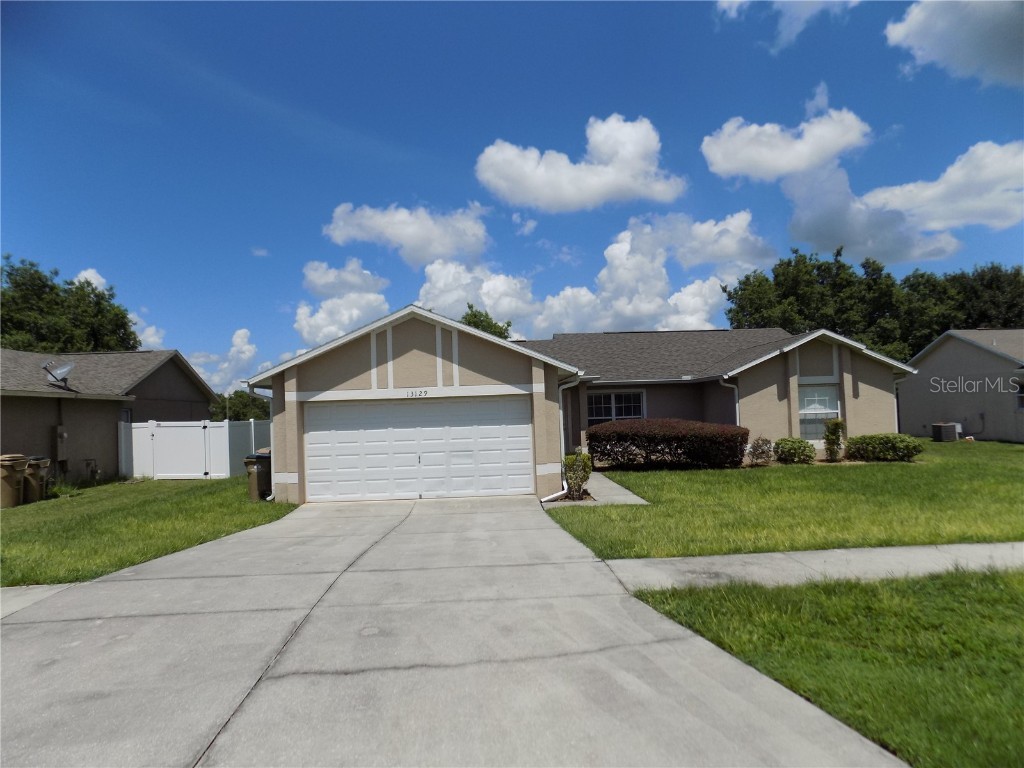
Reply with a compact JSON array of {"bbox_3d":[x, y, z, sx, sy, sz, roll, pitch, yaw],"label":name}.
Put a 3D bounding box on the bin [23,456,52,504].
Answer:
[{"bbox_3d":[-11.511,2.259,16.300,0.760,1.100,0.640,-1,-2,-7],"label":"bin"}]

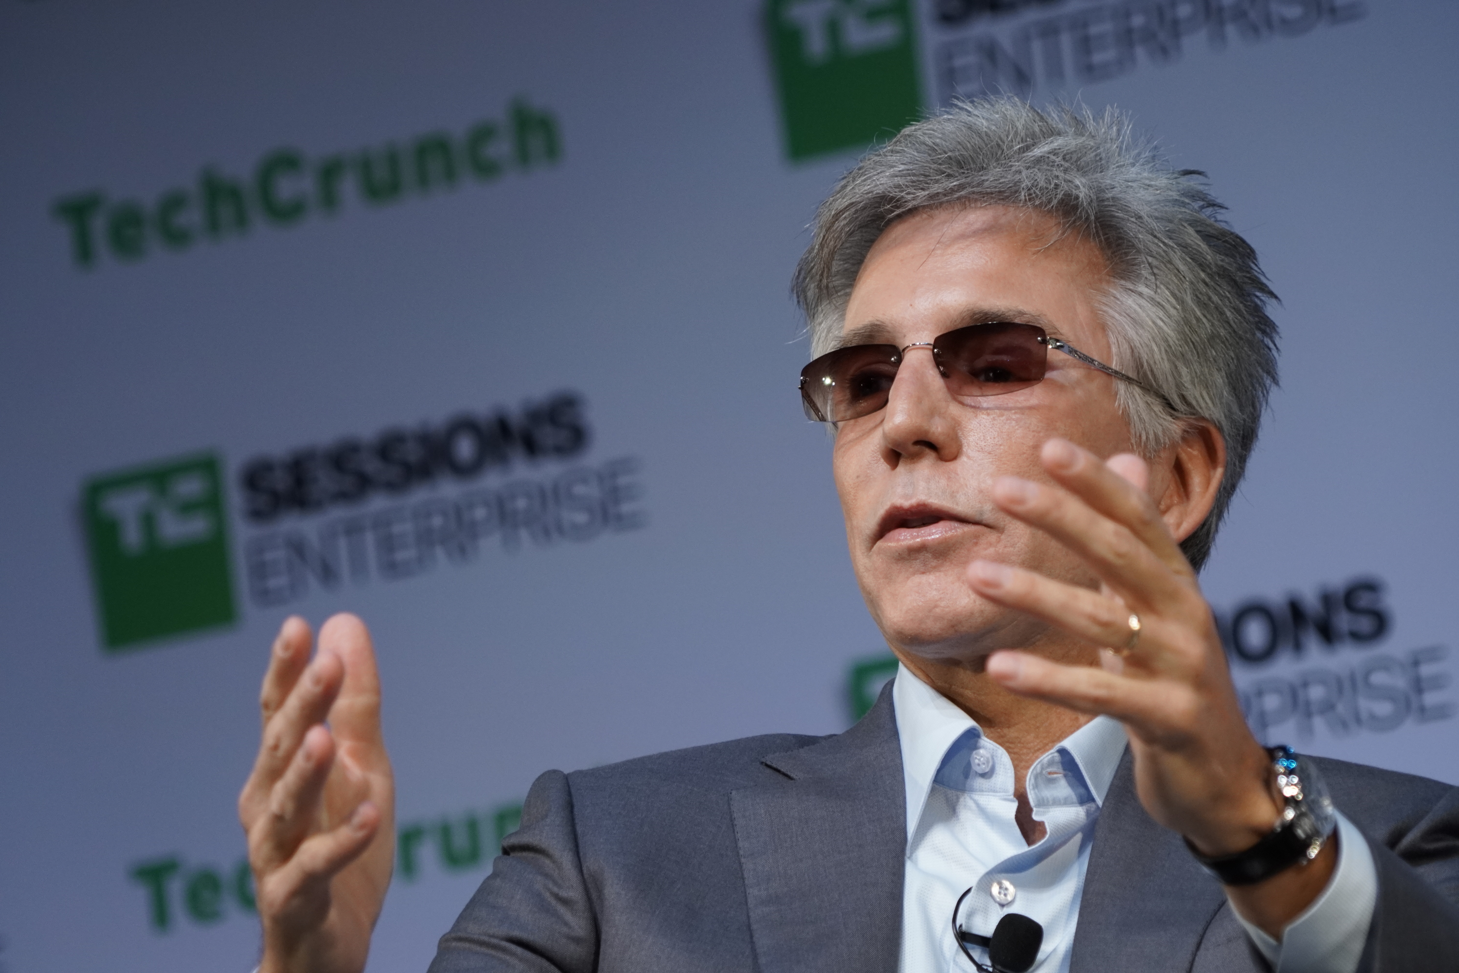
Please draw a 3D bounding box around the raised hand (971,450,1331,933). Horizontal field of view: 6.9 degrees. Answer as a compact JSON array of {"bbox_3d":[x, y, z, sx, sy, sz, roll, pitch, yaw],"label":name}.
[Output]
[{"bbox_3d":[0.183,0.086,5.090,0.095,0.220,0.135,-22,7,30],"label":"raised hand"}]

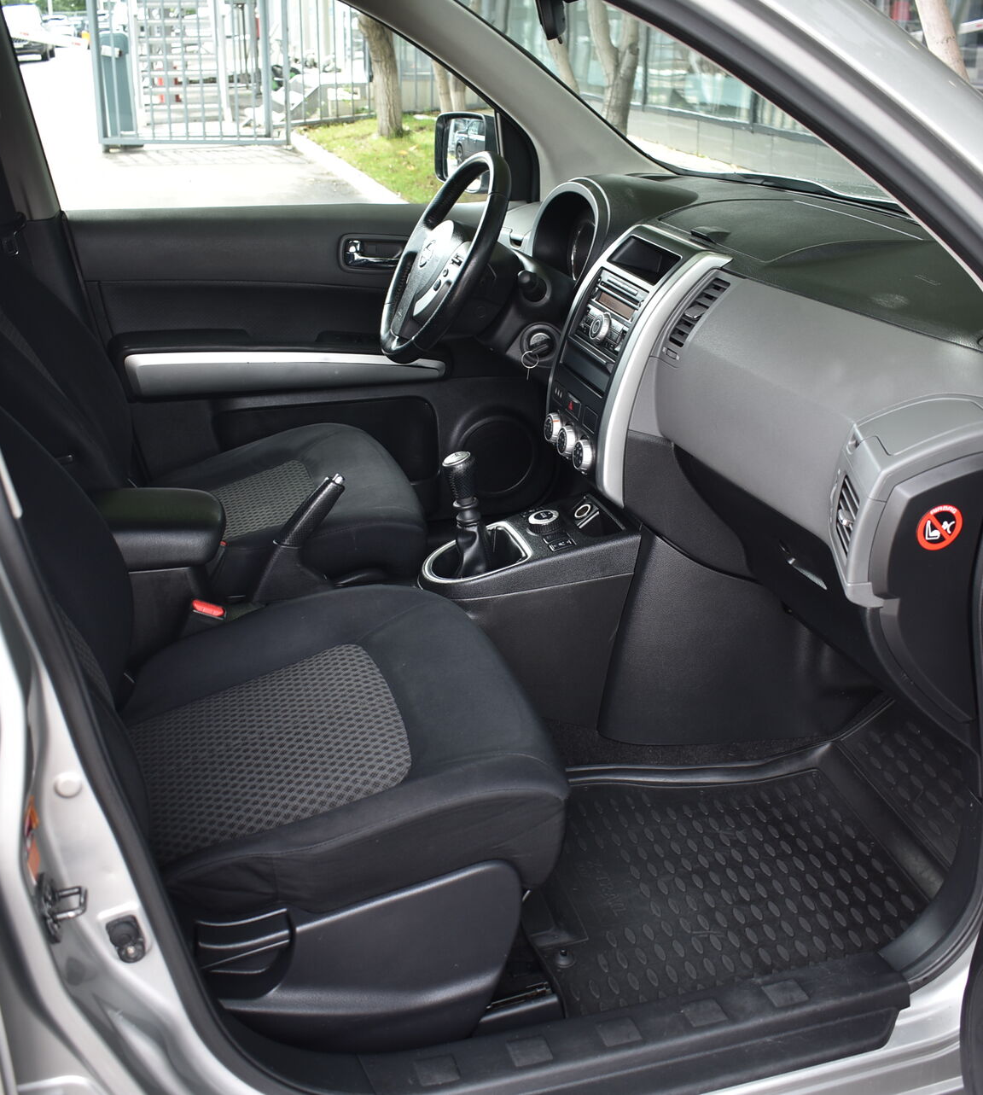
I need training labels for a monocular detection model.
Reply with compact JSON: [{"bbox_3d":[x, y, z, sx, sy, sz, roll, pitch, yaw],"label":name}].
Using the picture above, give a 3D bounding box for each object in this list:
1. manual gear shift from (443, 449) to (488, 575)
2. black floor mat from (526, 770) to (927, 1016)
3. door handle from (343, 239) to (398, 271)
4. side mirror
[{"bbox_3d":[-0.038,-0.047,1.783,0.062,0.197,0.066,-7,24,-15],"label":"manual gear shift"},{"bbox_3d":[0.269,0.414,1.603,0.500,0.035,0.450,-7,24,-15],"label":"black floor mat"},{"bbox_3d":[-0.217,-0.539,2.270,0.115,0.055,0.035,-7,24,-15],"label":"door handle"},{"bbox_3d":[-0.052,-0.818,2.541,0.090,0.158,0.205,-7,24,-15],"label":"side mirror"}]

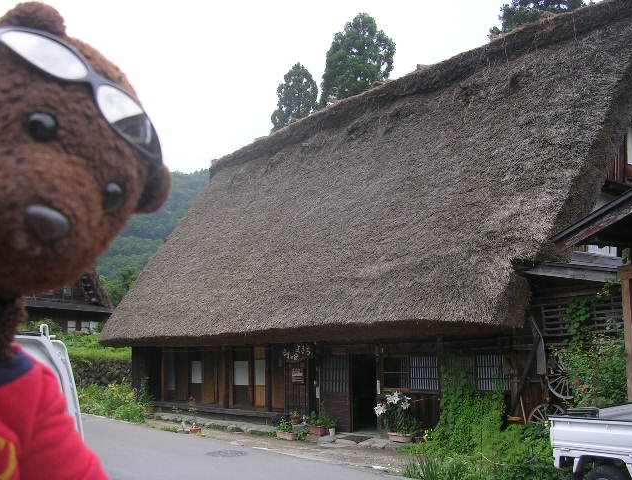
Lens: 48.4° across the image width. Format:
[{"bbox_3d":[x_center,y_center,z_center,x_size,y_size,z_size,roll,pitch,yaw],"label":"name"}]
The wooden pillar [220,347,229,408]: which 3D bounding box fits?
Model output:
[{"bbox_3d":[-2.738,4.092,20.909,0.170,1.841,0.170,8,-13,-39],"label":"wooden pillar"}]

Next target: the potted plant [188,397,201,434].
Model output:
[{"bbox_3d":[-3.084,4.448,17.838,0.280,0.930,0.280,-1,-10,0],"label":"potted plant"}]

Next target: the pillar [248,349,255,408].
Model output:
[{"bbox_3d":[-1.878,4.125,21.120,0.130,1.708,0.130,7,-12,-38],"label":"pillar"}]

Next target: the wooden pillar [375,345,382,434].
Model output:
[{"bbox_3d":[1.381,3.260,15.424,0.140,1.884,0.140,7,-12,-38],"label":"wooden pillar"}]

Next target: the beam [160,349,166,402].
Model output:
[{"bbox_3d":[-5.142,4.577,23.730,0.150,1.820,0.150,8,-13,-39],"label":"beam"}]

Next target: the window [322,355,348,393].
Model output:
[{"bbox_3d":[0.460,3.149,16.563,0.050,0.864,0.945,7,-12,-38],"label":"window"}]

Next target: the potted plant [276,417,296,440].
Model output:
[{"bbox_3d":[-0.654,4.179,15.576,0.240,0.450,0.450,8,-13,-39],"label":"potted plant"}]

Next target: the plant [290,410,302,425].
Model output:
[{"bbox_3d":[-0.458,4.164,16.491,0.240,0.320,0.240,7,-12,-38],"label":"plant"}]

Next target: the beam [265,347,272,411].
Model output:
[{"bbox_3d":[-1.292,3.801,19.212,0.155,1.774,0.155,8,-13,-39],"label":"beam"}]

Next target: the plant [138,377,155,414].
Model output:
[{"bbox_3d":[-5.514,5.049,22.860,0.420,1.200,0.420,7,-12,-38],"label":"plant"}]

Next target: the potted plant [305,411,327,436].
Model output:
[{"bbox_3d":[-0.014,4.158,15.946,0.280,0.570,0.500,7,-12,-38],"label":"potted plant"}]

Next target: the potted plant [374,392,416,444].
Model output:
[{"bbox_3d":[1.637,3.628,14.526,0.500,1.050,0.750,7,-12,-38],"label":"potted plant"}]

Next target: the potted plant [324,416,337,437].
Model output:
[{"bbox_3d":[0.322,4.145,15.676,0.250,0.420,0.250,8,-13,-39],"label":"potted plant"}]

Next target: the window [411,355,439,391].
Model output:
[{"bbox_3d":[2.322,2.846,15.008,0.060,0.745,0.787,8,-13,-39],"label":"window"}]

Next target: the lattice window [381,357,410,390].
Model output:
[{"bbox_3d":[1.790,2.970,15.630,0.060,0.765,0.869,8,-13,-39],"label":"lattice window"}]

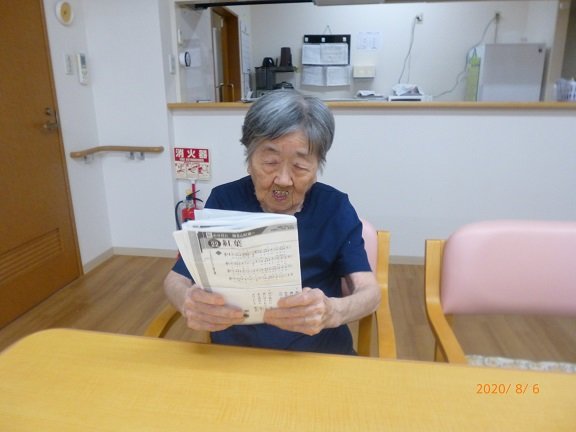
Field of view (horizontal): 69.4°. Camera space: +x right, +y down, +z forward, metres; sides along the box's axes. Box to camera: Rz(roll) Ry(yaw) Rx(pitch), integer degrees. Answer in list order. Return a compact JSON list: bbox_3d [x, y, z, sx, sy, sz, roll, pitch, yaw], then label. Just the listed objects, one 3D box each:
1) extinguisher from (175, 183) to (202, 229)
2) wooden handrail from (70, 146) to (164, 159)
[{"bbox_3d":[-0.639,0.074,2.740,0.184,0.520,0.140,1,15,6],"label":"extinguisher"},{"bbox_3d":[-1.035,-0.393,2.563,0.460,0.038,0.388,1,15,6],"label":"wooden handrail"}]

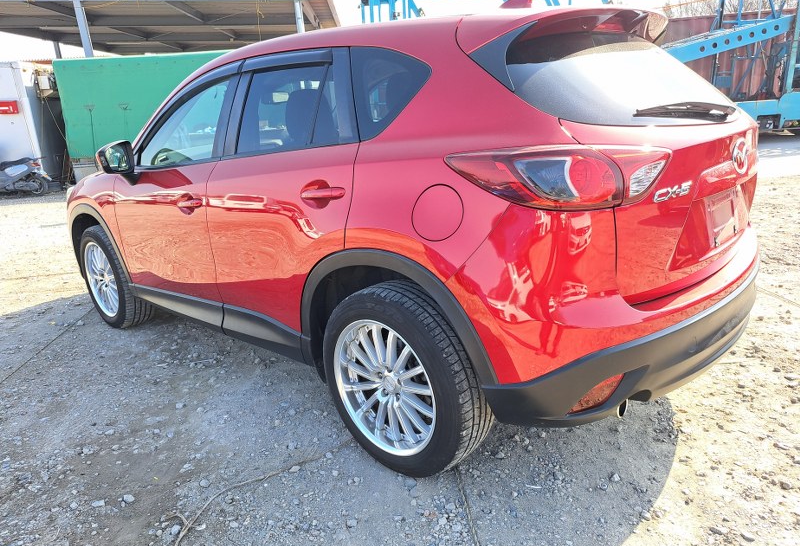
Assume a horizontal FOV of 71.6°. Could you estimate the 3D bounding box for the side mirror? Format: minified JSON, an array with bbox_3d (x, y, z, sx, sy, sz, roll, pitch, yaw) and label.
[{"bbox_3d":[-1.517,-0.624,2.965,0.140,0.185,0.200,11,21,41],"label":"side mirror"}]

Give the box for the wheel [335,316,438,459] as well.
[{"bbox_3d":[0.001,0.396,2.080,0.518,0.518,0.200,11,21,41],"label":"wheel"}]

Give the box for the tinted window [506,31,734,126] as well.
[{"bbox_3d":[0.876,-0.688,2.018,1.220,0.130,0.470,-19,61,-44],"label":"tinted window"}]

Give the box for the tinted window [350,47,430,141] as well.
[{"bbox_3d":[-0.049,-0.623,1.912,0.381,0.352,0.050,8,-2,37],"label":"tinted window"}]

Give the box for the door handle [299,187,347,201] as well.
[{"bbox_3d":[-0.273,-0.282,1.982,0.235,0.045,0.045,11,21,41],"label":"door handle"}]

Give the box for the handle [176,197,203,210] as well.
[{"bbox_3d":[-1.007,-0.337,2.670,0.235,0.045,0.045,11,21,41],"label":"handle"}]

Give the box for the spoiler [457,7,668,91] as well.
[{"bbox_3d":[0.724,-0.859,2.108,0.350,0.270,1.240,11,21,41],"label":"spoiler"}]

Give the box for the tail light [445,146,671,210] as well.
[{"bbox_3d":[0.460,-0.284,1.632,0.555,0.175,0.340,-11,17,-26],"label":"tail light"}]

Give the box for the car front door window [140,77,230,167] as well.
[{"bbox_3d":[-1.135,-0.765,2.906,0.817,0.439,0.050,11,0,41],"label":"car front door window"}]

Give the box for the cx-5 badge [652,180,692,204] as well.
[{"bbox_3d":[0.799,-0.233,1.627,0.165,0.035,0.010,-12,17,-28],"label":"cx-5 badge"}]

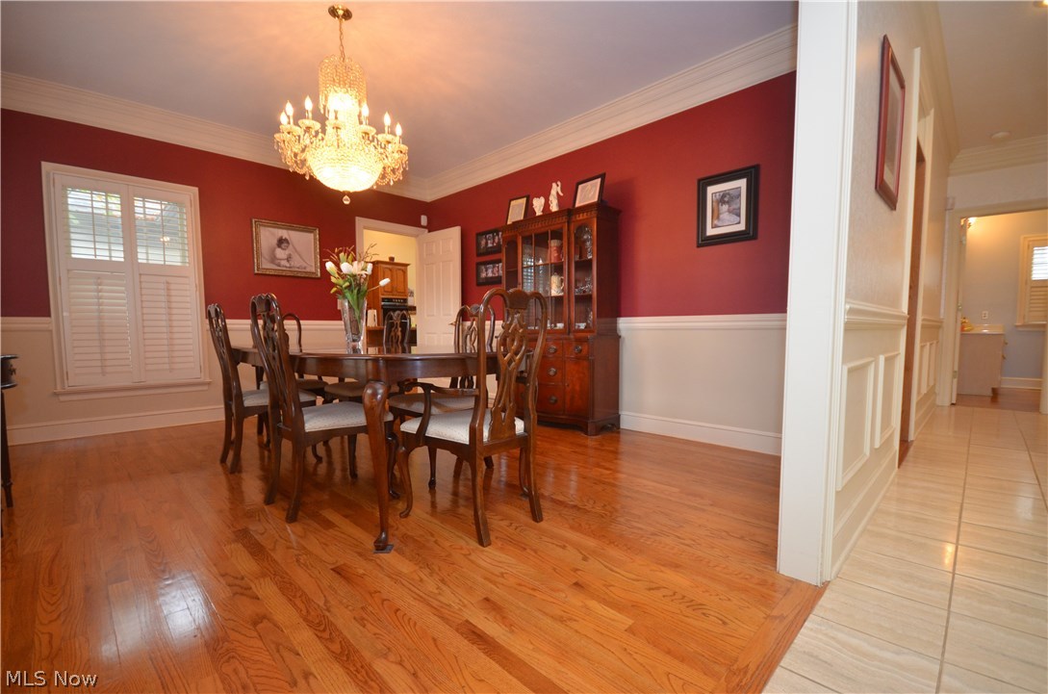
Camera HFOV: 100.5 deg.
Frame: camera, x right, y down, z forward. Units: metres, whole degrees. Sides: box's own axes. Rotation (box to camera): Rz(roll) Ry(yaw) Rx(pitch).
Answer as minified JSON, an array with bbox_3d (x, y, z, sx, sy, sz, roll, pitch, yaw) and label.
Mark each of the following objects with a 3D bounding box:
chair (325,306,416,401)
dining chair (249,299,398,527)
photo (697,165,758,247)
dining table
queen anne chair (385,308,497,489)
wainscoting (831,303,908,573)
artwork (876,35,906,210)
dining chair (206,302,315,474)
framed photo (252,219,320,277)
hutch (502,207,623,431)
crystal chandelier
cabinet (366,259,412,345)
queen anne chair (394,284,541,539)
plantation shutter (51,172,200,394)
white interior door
[{"bbox_3d":[-1.171,0.220,3.320,0.563,1.015,0.502,-3,3,-44],"label":"chair"},{"bbox_3d":[-1.006,0.266,2.191,0.510,1.020,0.570,2,4,44],"label":"dining chair"},{"bbox_3d":[1.439,-0.988,3.102,0.035,0.502,0.415,-3,3,-44],"label":"photo"},{"bbox_3d":[-1.051,0.371,2.746,1.156,0.762,2.533,-3,3,-44],"label":"dining table"},{"bbox_3d":[-0.480,0.241,2.702,0.570,1.020,0.510,-3,4,-45],"label":"queen anne chair"},{"bbox_3d":[1.666,0.293,2.056,1.650,0.955,0.050,-3,4,-43],"label":"wainscoting"},{"bbox_3d":[1.705,-0.995,2.035,0.530,0.660,0.030,-3,3,-42],"label":"artwork"},{"bbox_3d":[-1.702,0.239,2.859,0.570,1.020,0.510,-3,4,-45],"label":"dining chair"},{"bbox_3d":[-2.425,-0.994,4.487,0.623,0.548,0.040,-3,3,-44],"label":"framed photo"},{"bbox_3d":[0.275,-0.237,3.985,0.422,1.859,1.176,-3,3,-44],"label":"hutch"},{"bbox_3d":[-1.102,-1.441,2.654,0.764,1.136,0.764,-3,3,-44],"label":"crystal chandelier"},{"bbox_3d":[-2.974,-0.657,9.410,0.690,2.230,0.650,-3,4,-44],"label":"cabinet"},{"bbox_3d":[-0.221,0.265,2.003,0.568,1.030,0.603,2,3,43],"label":"queen anne chair"},{"bbox_3d":[-3.298,-0.527,3.690,0.890,1.670,0.060,-3,4,-43],"label":"plantation shutter"},{"bbox_3d":[-1.039,-0.379,5.317,0.764,2.040,0.042,2,3,38],"label":"white interior door"}]

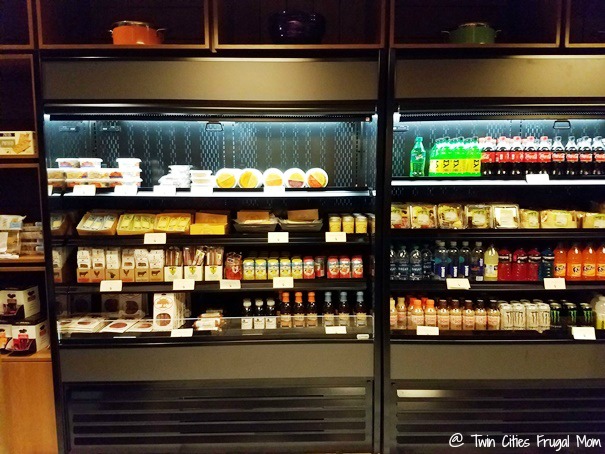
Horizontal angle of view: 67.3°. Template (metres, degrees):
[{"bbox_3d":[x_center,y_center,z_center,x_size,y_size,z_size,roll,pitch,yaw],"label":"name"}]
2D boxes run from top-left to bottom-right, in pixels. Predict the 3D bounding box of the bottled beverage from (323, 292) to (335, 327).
[{"bbox_3d":[0.162,0.504,2.772,0.065,0.204,0.065,0,5,-1],"label":"bottled beverage"}]

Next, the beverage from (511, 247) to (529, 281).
[{"bbox_3d":[1.341,0.228,2.791,0.074,0.200,0.074,0,5,-1],"label":"beverage"}]

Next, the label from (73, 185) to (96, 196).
[{"bbox_3d":[-1.156,-0.194,2.410,0.114,0.057,0.006,0,6,0],"label":"label"}]

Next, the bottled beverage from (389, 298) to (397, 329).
[{"bbox_3d":[0.537,0.527,2.729,0.064,0.173,0.064,0,5,-1],"label":"bottled beverage"}]

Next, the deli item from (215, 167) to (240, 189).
[{"bbox_3d":[-0.439,-0.282,2.645,0.135,0.120,0.060,0,5,0],"label":"deli item"}]

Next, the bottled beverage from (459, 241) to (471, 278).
[{"bbox_3d":[0.906,0.190,2.530,0.067,0.220,0.067,0,6,0],"label":"bottled beverage"}]

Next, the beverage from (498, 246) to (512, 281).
[{"bbox_3d":[1.214,0.222,2.721,0.072,0.200,0.072,0,5,-1],"label":"beverage"}]

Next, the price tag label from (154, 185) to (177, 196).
[{"bbox_3d":[-0.774,-0.206,2.552,0.122,0.060,0.005,0,5,0],"label":"price tag label"}]

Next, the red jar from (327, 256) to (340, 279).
[{"bbox_3d":[0.181,0.242,2.693,0.066,0.118,0.066,0,5,-1],"label":"red jar"}]

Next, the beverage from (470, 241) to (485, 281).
[{"bbox_3d":[1.026,0.200,2.650,0.067,0.229,0.067,0,5,0],"label":"beverage"}]

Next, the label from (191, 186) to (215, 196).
[{"bbox_3d":[-0.577,-0.205,2.615,0.120,0.056,0.004,0,5,-1],"label":"label"}]

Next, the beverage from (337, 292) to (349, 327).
[{"bbox_3d":[0.250,0.495,2.740,0.063,0.198,0.063,0,5,0],"label":"beverage"}]

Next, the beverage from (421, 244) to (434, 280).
[{"bbox_3d":[0.777,0.218,2.833,0.065,0.203,0.065,0,5,-1],"label":"beverage"}]

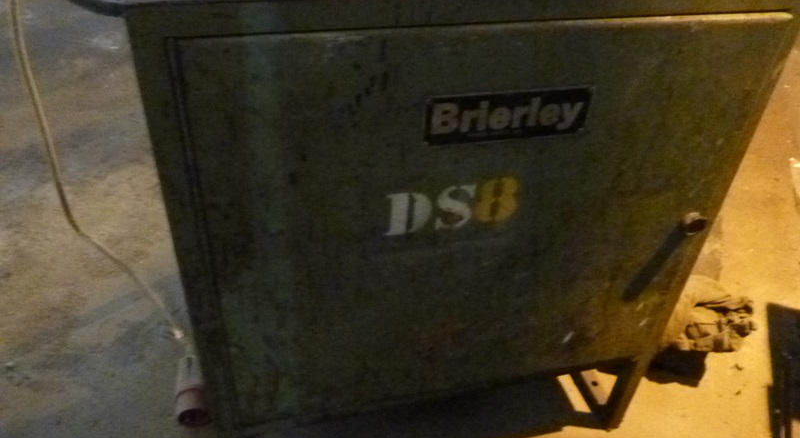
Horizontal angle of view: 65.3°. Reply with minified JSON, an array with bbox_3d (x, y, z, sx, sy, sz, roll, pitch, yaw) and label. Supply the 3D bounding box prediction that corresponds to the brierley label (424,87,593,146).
[{"bbox_3d":[0.127,-0.116,0.713,0.201,0.061,0.006,-6,40,-13],"label":"brierley label"}]

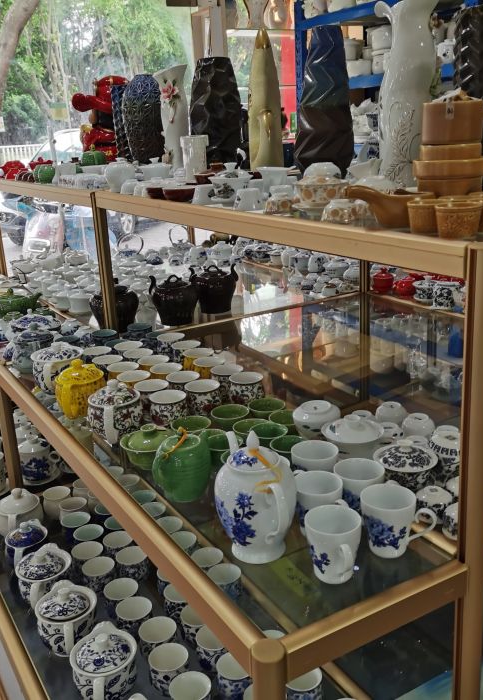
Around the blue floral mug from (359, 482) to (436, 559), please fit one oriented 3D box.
[{"bbox_3d":[0.211,0.234,0.982,0.100,0.081,0.074,0,17,10],"label":"blue floral mug"}]

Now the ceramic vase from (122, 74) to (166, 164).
[{"bbox_3d":[-0.340,-0.799,2.597,0.135,0.325,0.135,-5,17,-6],"label":"ceramic vase"}]

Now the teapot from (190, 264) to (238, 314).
[{"bbox_3d":[-0.082,-0.194,2.260,0.151,0.144,0.124,-6,17,-9],"label":"teapot"}]

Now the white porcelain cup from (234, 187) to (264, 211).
[{"bbox_3d":[0.013,-0.291,1.399,0.056,0.038,0.056,-3,17,1],"label":"white porcelain cup"}]

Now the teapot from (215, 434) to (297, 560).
[{"bbox_3d":[0.017,0.189,0.973,0.108,0.178,0.177,-10,18,-18],"label":"teapot"}]

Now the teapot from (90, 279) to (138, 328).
[{"bbox_3d":[-0.383,-0.142,2.185,0.143,0.145,0.160,-2,17,5],"label":"teapot"}]

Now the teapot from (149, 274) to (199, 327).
[{"bbox_3d":[-0.198,-0.152,2.148,0.148,0.144,0.124,-7,18,-13],"label":"teapot"}]

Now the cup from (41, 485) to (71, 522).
[{"bbox_3d":[-0.464,0.393,1.848,0.071,0.063,0.071,-3,17,1],"label":"cup"}]

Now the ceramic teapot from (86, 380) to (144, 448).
[{"bbox_3d":[-0.242,0.114,1.397,0.103,0.117,0.135,-4,17,-2],"label":"ceramic teapot"}]

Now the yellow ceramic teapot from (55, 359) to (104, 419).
[{"bbox_3d":[-0.326,0.079,1.470,0.096,0.117,0.125,2,18,17],"label":"yellow ceramic teapot"}]

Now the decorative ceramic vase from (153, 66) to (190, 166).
[{"bbox_3d":[-0.219,-0.752,2.397,0.121,0.338,0.104,-4,17,-4],"label":"decorative ceramic vase"}]

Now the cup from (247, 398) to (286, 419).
[{"bbox_3d":[0.051,0.128,1.393,0.070,0.043,0.070,-3,17,1],"label":"cup"}]

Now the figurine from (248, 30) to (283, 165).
[{"bbox_3d":[0.071,-0.795,2.348,0.112,0.440,0.105,-1,17,7],"label":"figurine"}]

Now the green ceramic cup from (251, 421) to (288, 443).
[{"bbox_3d":[0.050,0.162,1.282,0.066,0.043,0.066,-3,17,1],"label":"green ceramic cup"}]

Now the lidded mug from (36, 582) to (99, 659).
[{"bbox_3d":[-0.323,0.504,1.362,0.114,0.122,0.141,-8,18,-16],"label":"lidded mug"}]

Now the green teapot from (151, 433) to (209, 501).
[{"bbox_3d":[-0.092,0.177,1.153,0.083,0.108,0.122,8,21,34],"label":"green teapot"}]

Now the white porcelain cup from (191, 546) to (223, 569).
[{"bbox_3d":[-0.071,0.467,1.550,0.071,0.058,0.071,-3,17,1],"label":"white porcelain cup"}]

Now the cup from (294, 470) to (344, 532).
[{"bbox_3d":[0.118,0.223,1.010,0.071,0.079,0.096,-16,21,-35],"label":"cup"}]

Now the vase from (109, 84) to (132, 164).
[{"bbox_3d":[-0.487,-0.947,3.108,0.125,0.348,0.125,-13,19,-28],"label":"vase"}]

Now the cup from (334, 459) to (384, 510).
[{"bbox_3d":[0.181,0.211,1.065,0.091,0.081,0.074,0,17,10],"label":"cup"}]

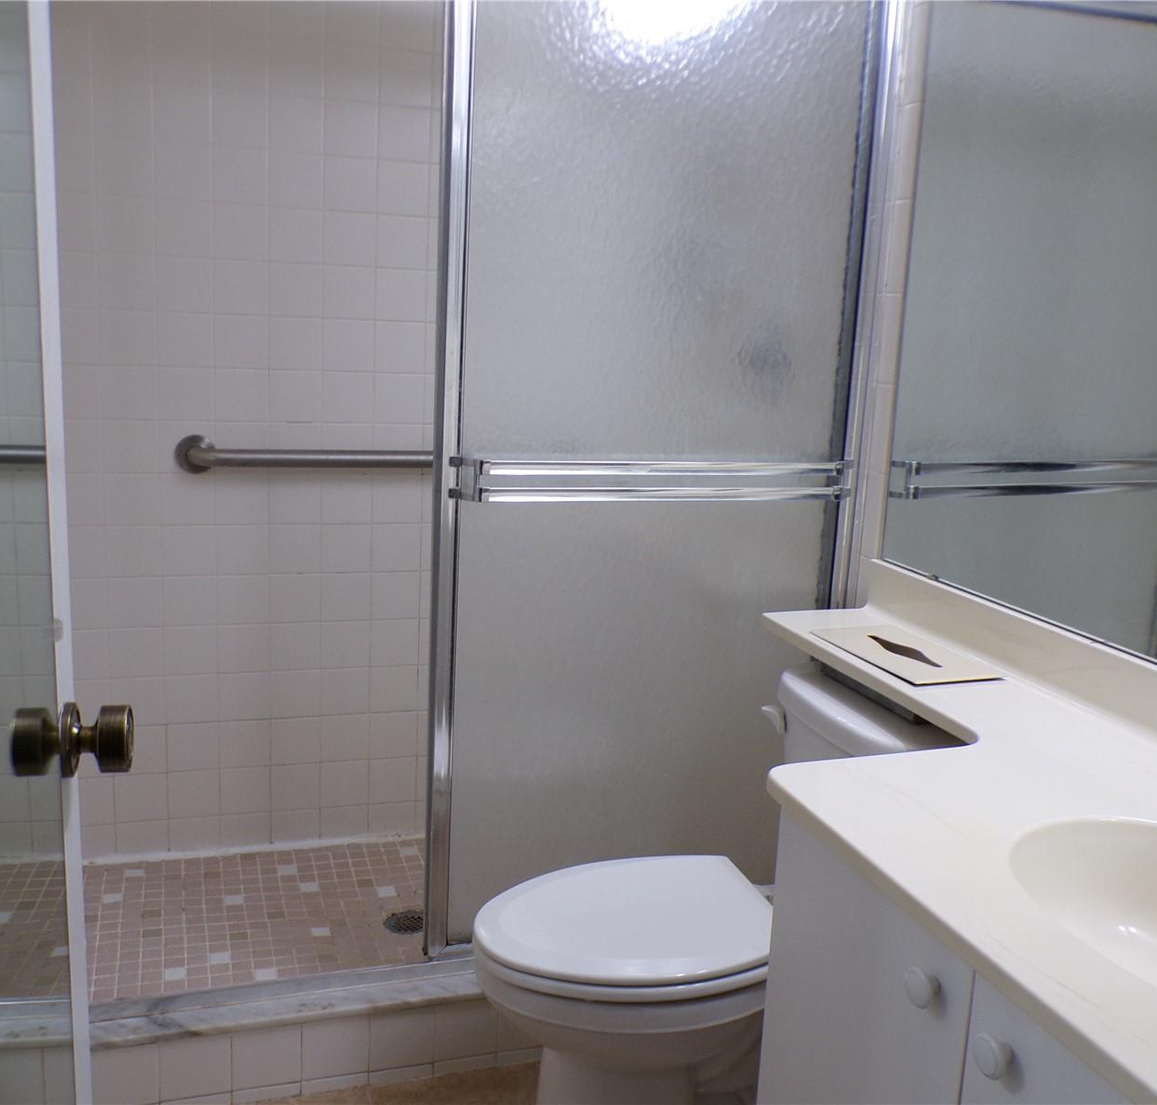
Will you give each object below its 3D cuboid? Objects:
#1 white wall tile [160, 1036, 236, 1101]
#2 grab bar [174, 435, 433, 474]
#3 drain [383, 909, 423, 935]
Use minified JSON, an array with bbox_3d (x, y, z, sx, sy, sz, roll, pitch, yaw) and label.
[{"bbox_3d":[-0.614,0.824,1.915,0.108,0.106,0.010,-1,12,-18],"label":"white wall tile"},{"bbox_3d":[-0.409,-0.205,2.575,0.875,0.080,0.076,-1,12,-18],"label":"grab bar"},{"bbox_3d":[-0.348,0.761,2.447,0.102,0.010,0.102,-1,12,-18],"label":"drain"}]

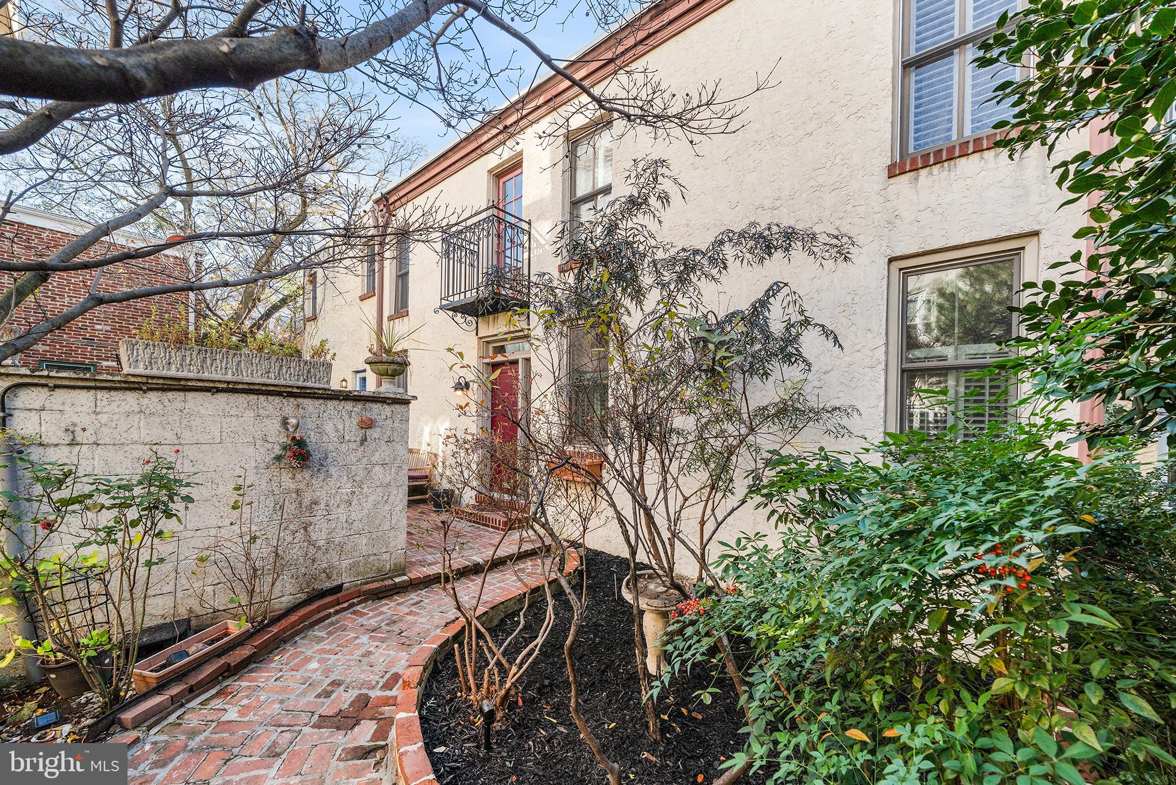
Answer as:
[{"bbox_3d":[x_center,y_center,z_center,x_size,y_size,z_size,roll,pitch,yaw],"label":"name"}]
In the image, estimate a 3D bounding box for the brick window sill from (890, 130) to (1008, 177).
[{"bbox_3d":[2.633,-1.686,3.025,0.795,0.088,0.110,-2,-3,39],"label":"brick window sill"}]

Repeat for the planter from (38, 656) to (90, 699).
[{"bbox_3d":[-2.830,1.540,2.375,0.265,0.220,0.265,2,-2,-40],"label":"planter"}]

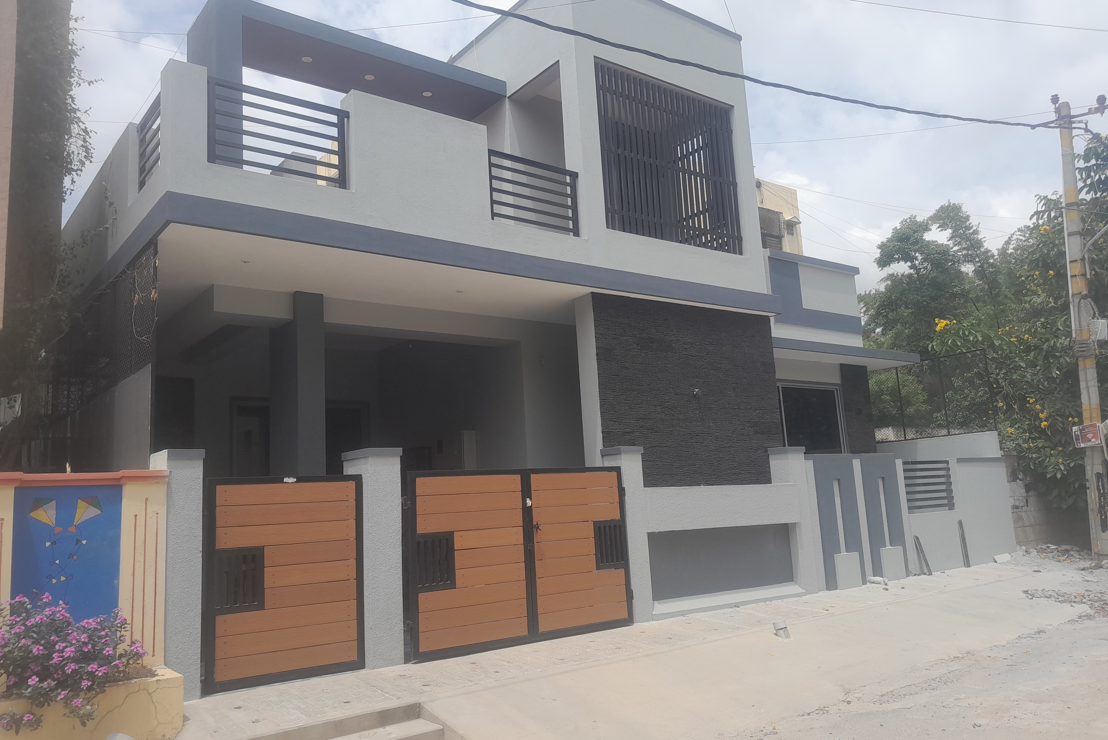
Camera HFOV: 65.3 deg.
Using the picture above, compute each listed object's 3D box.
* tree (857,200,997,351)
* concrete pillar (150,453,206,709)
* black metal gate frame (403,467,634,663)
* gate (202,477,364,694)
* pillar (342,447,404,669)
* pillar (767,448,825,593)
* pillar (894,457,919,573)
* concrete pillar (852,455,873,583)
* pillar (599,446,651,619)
[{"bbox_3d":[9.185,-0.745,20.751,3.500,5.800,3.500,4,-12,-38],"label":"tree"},{"bbox_3d":[-2.630,1.405,6.013,0.255,1.677,0.420,4,-12,-38],"label":"concrete pillar"},{"bbox_3d":[-0.237,1.618,7.587,2.390,1.495,0.070,4,-12,-38],"label":"black metal gate frame"},{"bbox_3d":[-1.960,1.530,6.369,1.230,1.470,0.070,4,-12,-38],"label":"gate"},{"bbox_3d":[-1.455,1.497,6.990,0.325,1.690,0.500,4,-12,-38],"label":"pillar"},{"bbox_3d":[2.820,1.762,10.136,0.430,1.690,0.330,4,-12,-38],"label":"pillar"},{"bbox_3d":[4.660,1.966,11.513,0.180,1.525,0.170,4,-12,-38],"label":"pillar"},{"bbox_3d":[3.879,1.903,10.907,0.180,1.540,0.170,4,-12,-38],"label":"concrete pillar"},{"bbox_3d":[0.711,1.617,8.514,0.320,1.690,0.340,4,-12,-38],"label":"pillar"}]

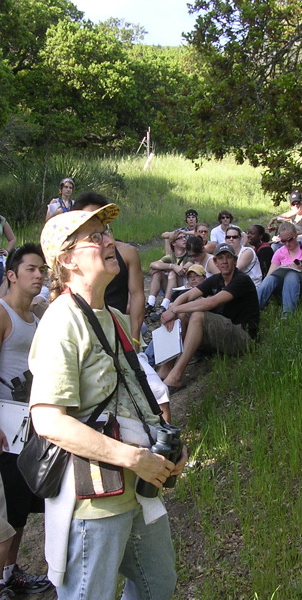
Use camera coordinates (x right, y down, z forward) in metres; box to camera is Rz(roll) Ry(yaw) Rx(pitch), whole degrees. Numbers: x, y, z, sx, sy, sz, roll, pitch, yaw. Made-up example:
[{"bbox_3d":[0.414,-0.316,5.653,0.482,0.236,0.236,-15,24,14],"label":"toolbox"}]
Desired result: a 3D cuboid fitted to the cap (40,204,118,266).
[{"bbox_3d":[-0.211,-0.181,2.550,0.250,0.135,0.170,-29,-12,28],"label":"cap"}]

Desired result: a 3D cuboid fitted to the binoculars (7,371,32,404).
[{"bbox_3d":[-0.561,0.407,3.970,0.175,0.145,0.065,-28,15,-25],"label":"binoculars"}]

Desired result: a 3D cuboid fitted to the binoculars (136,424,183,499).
[{"bbox_3d":[0.021,0.416,2.270,0.065,0.170,0.165,19,11,33],"label":"binoculars"}]

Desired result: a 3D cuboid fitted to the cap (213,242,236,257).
[{"bbox_3d":[0.590,-0.401,7.050,0.180,0.130,0.250,1,3,12],"label":"cap"}]

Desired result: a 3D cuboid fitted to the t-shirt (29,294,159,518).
[{"bbox_3d":[-0.152,0.286,2.450,0.290,0.610,0.450,1,1,37],"label":"t-shirt"}]

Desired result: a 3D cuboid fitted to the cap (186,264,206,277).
[{"bbox_3d":[0.422,-0.271,8.300,0.180,0.120,0.260,1,11,25],"label":"cap"}]

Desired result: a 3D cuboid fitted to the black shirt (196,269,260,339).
[{"bbox_3d":[0.627,0.028,7.100,0.370,0.550,0.460,-15,11,-37],"label":"black shirt"}]

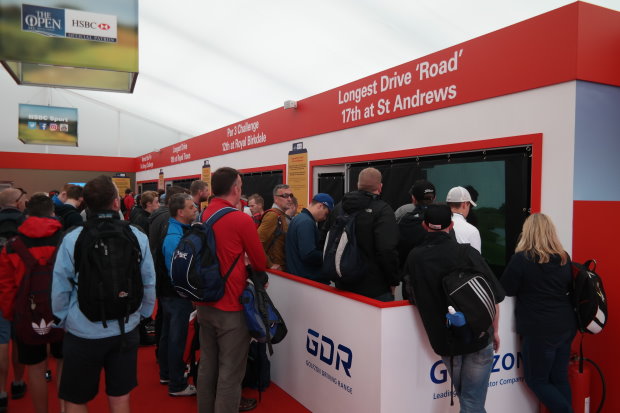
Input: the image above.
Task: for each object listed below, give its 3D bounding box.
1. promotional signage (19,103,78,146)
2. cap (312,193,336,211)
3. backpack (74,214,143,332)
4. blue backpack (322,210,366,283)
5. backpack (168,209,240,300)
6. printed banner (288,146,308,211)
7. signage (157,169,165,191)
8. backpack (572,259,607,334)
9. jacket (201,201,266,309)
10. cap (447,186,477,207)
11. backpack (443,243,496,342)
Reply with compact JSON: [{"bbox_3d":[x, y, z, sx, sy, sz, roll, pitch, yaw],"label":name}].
[{"bbox_3d":[-7.463,-2.265,14.315,1.420,0.958,1.530,-1,2,-27],"label":"promotional signage"},{"bbox_3d":[0.124,-0.046,4.600,0.240,0.145,0.175,26,-7,-17],"label":"cap"},{"bbox_3d":[-1.029,0.332,2.550,0.340,0.540,0.230,0,1,-19],"label":"backpack"},{"bbox_3d":[0.249,0.296,3.600,0.210,0.510,0.300,-1,2,-44],"label":"blue backpack"},{"bbox_3d":[-0.719,0.342,3.280,0.320,0.550,0.260,1,2,44],"label":"backpack"},{"bbox_3d":[-0.186,-0.435,8.057,0.040,1.180,0.680,-1,2,-29],"label":"printed banner"},{"bbox_3d":[-4.904,-0.650,16.504,0.040,1.180,0.670,-1,2,-29],"label":"signage"},{"bbox_3d":[1.885,0.609,3.380,0.290,0.500,0.190,-1,2,-33],"label":"backpack"},{"bbox_3d":[-0.525,0.327,3.470,0.480,0.760,0.320,1,2,42],"label":"jacket"},{"bbox_3d":[1.214,-0.080,4.000,0.260,0.155,0.180,-1,2,-25],"label":"cap"},{"bbox_3d":[0.948,0.514,2.950,0.280,0.460,0.180,-17,-15,-20],"label":"backpack"}]

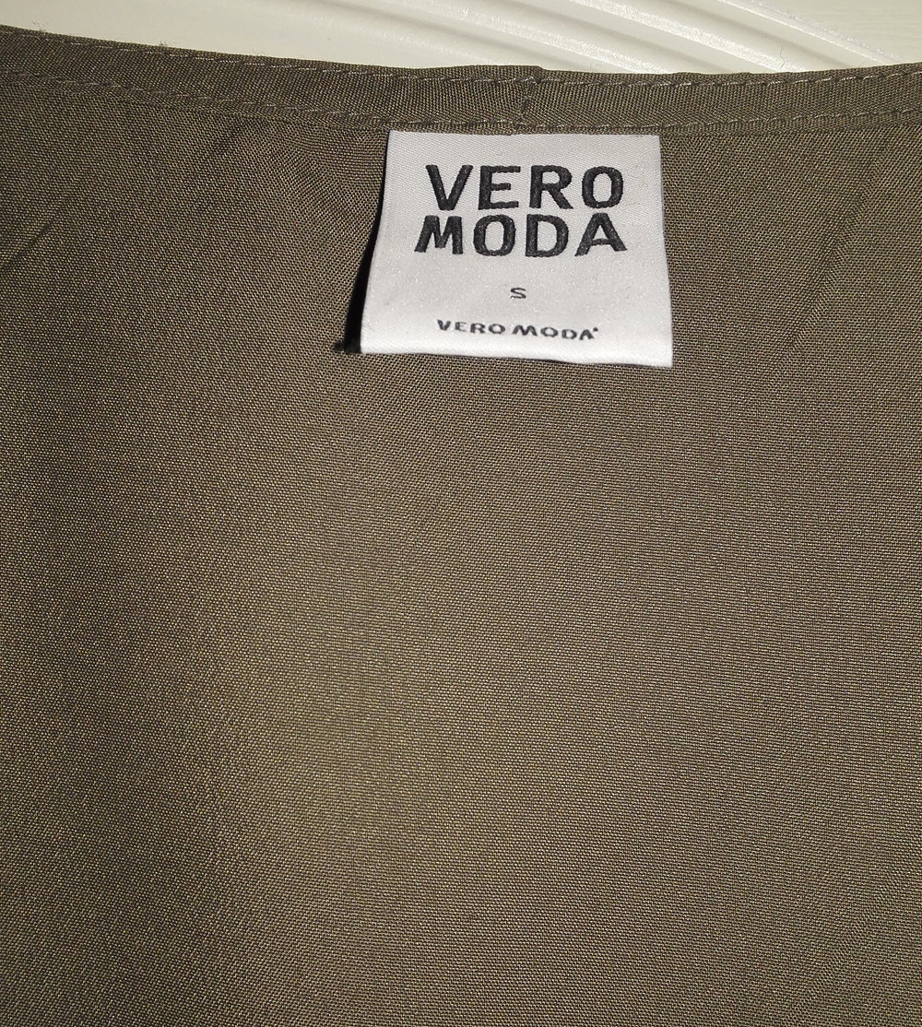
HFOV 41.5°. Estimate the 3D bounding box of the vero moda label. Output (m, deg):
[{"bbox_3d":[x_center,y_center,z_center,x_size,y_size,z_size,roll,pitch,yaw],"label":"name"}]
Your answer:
[{"bbox_3d":[0.009,-0.040,0.177,0.042,0.043,0.004,2,-30,2],"label":"vero moda label"}]

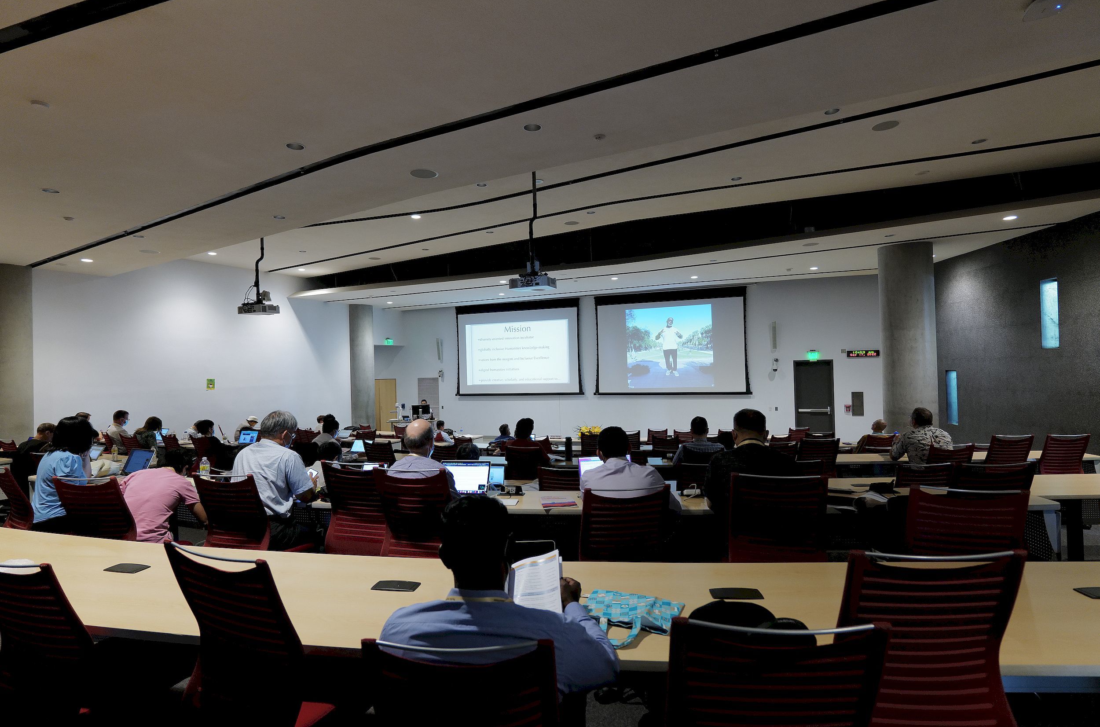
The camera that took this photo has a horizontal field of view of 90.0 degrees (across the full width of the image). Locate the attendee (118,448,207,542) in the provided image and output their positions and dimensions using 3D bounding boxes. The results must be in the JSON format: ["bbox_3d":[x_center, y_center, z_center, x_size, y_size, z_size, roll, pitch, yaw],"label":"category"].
[{"bbox_3d":[-2.385,1.078,3.489,0.550,1.060,0.850,-2,-1,15],"label":"attendee"}]

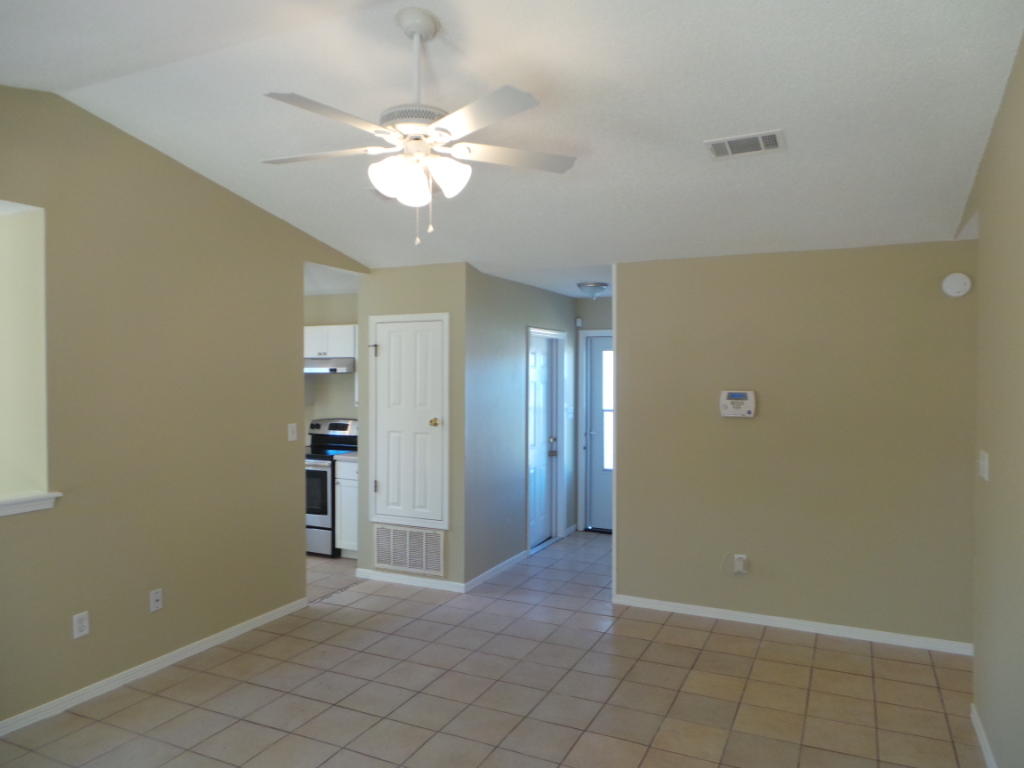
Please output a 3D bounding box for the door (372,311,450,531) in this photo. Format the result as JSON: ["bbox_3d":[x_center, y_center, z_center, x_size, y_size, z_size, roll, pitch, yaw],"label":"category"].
[{"bbox_3d":[-0.817,0.284,5.341,0.735,1.640,0.045,0,1,27],"label":"door"}]

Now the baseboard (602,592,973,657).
[{"bbox_3d":[1.716,1.551,4.441,2.173,0.068,0.015,0,1,25],"label":"baseboard"}]

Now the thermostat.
[{"bbox_3d":[1.494,0.136,4.501,0.207,0.168,0.040,0,1,27],"label":"thermostat"}]

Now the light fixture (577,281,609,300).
[{"bbox_3d":[0.704,-0.814,5.996,0.280,0.145,0.280,0,1,0],"label":"light fixture"}]

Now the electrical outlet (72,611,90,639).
[{"bbox_3d":[-2.162,1.212,3.418,0.010,0.116,0.075,0,1,27],"label":"electrical outlet"}]

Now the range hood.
[{"bbox_3d":[-1.744,-0.171,6.542,0.765,0.145,0.460,0,1,27],"label":"range hood"}]

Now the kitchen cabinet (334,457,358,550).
[{"bbox_3d":[-1.219,1.118,6.225,0.490,0.840,0.600,0,1,27],"label":"kitchen cabinet"}]

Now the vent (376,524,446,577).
[{"bbox_3d":[-0.819,1.306,5.352,0.650,0.330,0.020,0,1,27],"label":"vent"}]

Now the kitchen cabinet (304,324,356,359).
[{"bbox_3d":[-1.713,-0.397,6.602,0.765,0.305,0.320,0,1,27],"label":"kitchen cabinet"}]

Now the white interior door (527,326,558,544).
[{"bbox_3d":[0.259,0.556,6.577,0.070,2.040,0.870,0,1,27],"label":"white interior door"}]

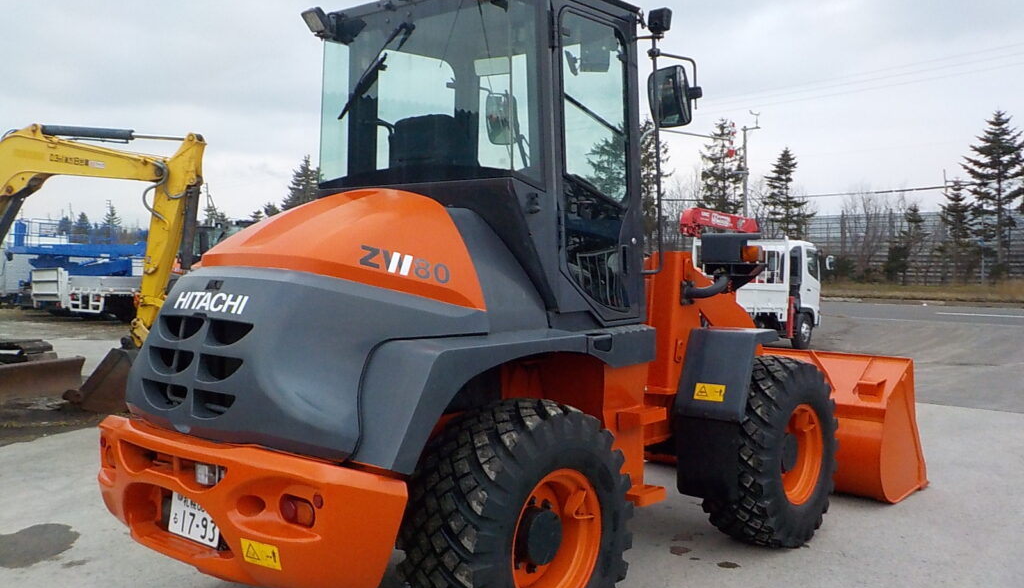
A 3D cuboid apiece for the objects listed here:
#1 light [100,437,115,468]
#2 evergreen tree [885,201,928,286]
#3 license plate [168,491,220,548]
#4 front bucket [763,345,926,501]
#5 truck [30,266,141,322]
[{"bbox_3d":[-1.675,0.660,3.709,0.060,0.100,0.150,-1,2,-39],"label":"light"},{"bbox_3d":[25.337,-3.243,57.000,2.800,5.300,2.800,0,2,24],"label":"evergreen tree"},{"bbox_3d":[-1.122,0.783,3.134,0.330,0.165,0.010,1,-4,41],"label":"license plate"},{"bbox_3d":[2.025,0.926,6.891,2.040,0.970,0.960,1,2,43],"label":"front bucket"},{"bbox_3d":[-12.507,-0.177,28.272,2.050,1.950,5.000,1,2,40],"label":"truck"}]

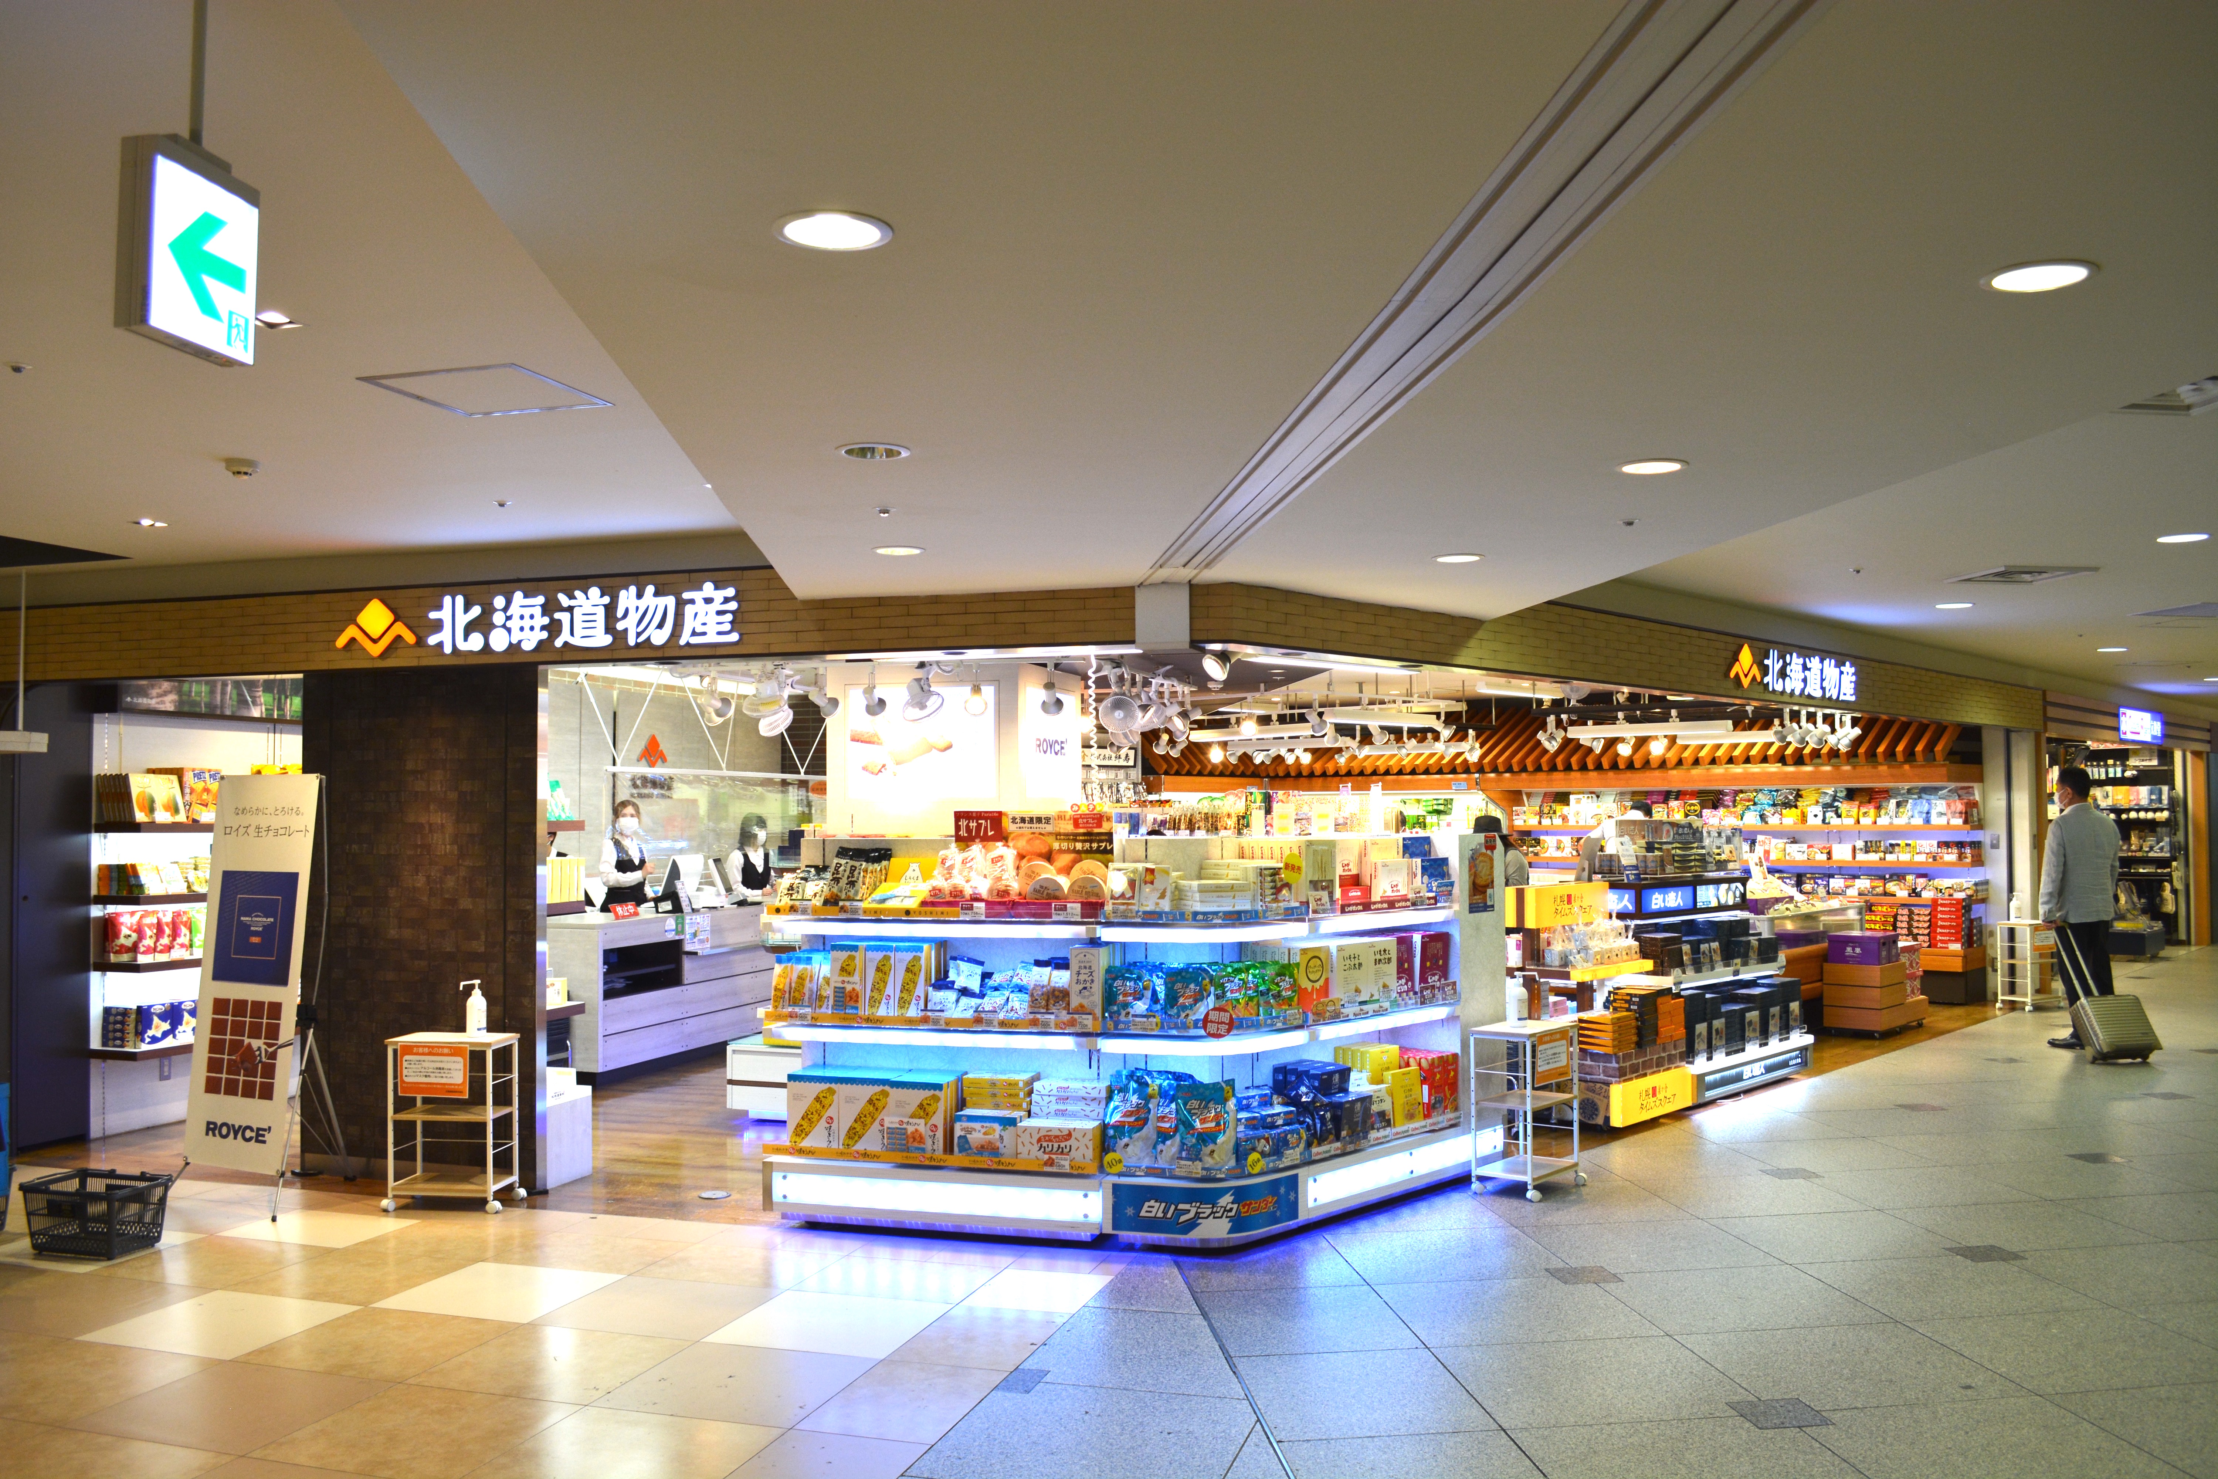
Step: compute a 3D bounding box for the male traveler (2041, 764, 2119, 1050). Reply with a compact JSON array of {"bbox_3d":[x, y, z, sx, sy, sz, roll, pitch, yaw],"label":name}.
[{"bbox_3d":[6.166,1.061,10.550,0.470,1.790,0.330,0,-2,2],"label":"male traveler"}]

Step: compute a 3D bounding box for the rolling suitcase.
[{"bbox_3d":[6.058,1.524,10.202,0.380,0.890,0.210,0,-30,-14],"label":"rolling suitcase"}]

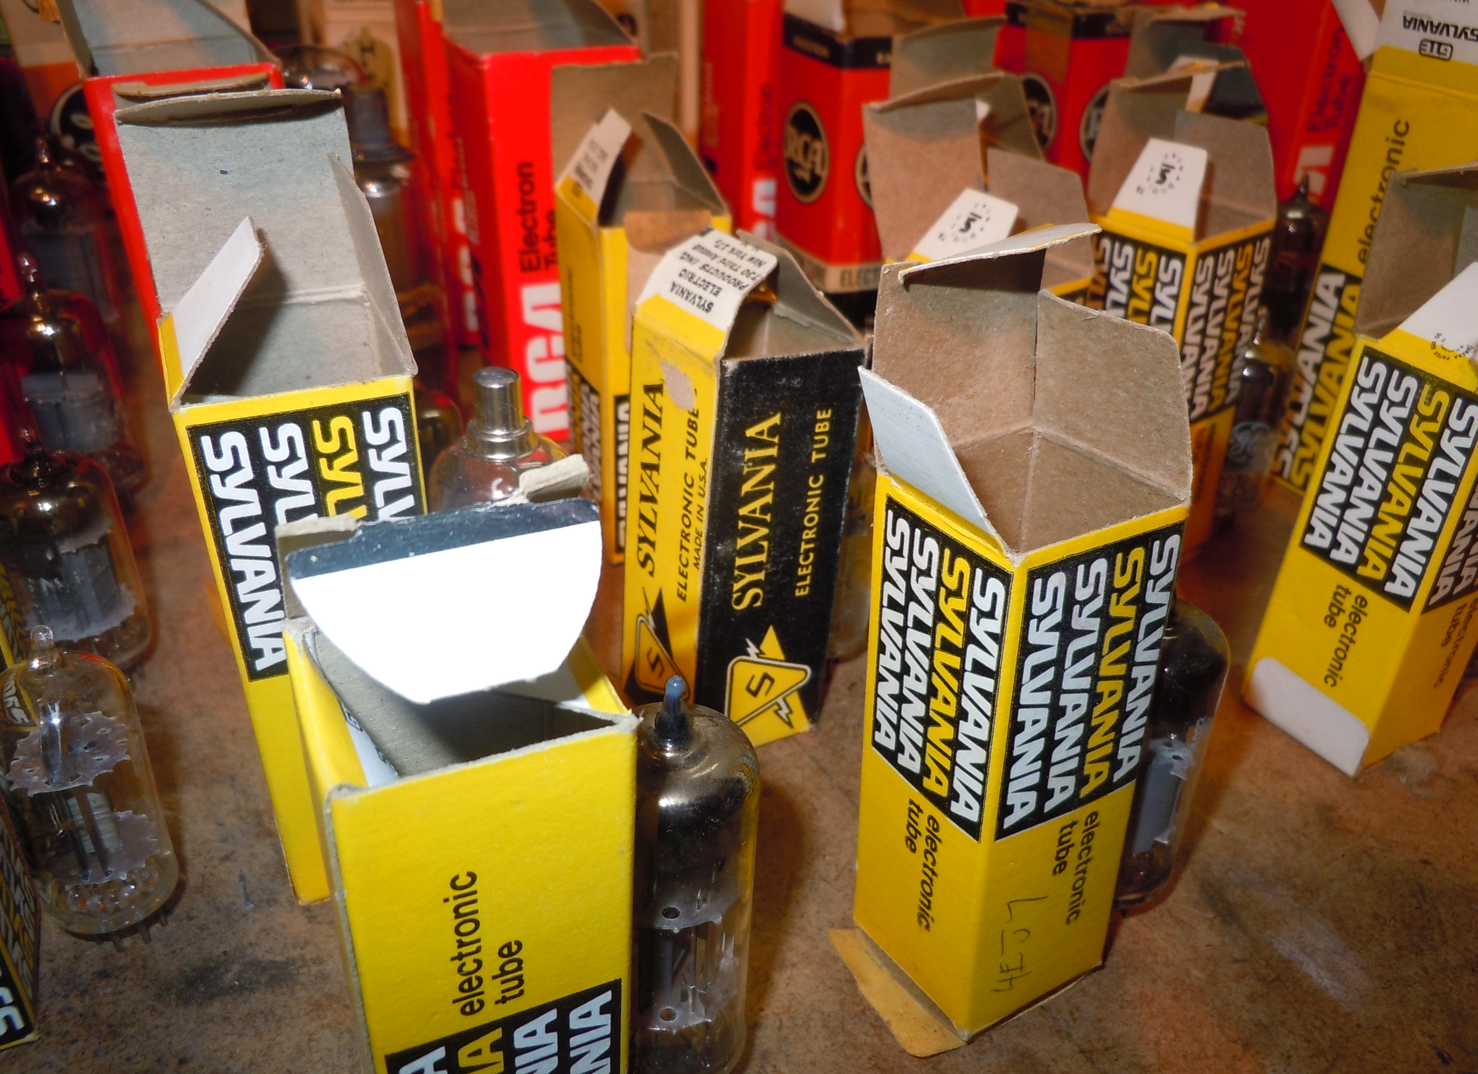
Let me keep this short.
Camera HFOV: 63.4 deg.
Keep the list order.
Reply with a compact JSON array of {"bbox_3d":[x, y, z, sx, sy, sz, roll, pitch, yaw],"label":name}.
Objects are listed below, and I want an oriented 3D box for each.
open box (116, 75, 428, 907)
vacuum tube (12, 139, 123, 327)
[{"bbox_3d":[-0.058,0.000,0.166,0.027,0.111,0.027,-13,37,-22],"label":"open box"},{"bbox_3d":[-0.183,-0.076,0.328,0.022,0.065,0.022,-14,35,-26],"label":"vacuum tube"}]

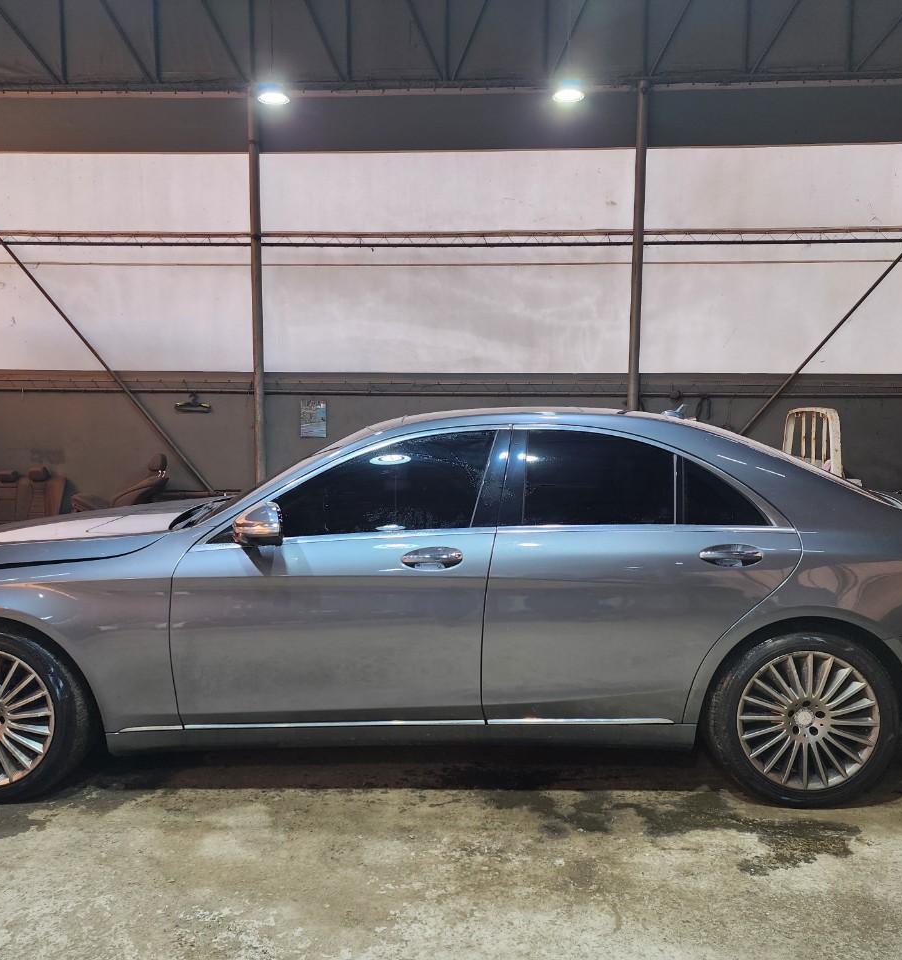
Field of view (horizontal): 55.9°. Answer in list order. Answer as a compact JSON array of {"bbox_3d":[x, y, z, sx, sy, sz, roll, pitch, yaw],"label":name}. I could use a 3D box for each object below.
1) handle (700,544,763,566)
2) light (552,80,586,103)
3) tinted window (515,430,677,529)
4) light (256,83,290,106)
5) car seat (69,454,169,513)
[{"bbox_3d":[1.005,0.271,3.047,0.235,0.078,0.055,0,5,1],"label":"handle"},{"bbox_3d":[1.147,-3.782,8.300,0.320,0.170,0.320,0,5,3],"label":"light"},{"bbox_3d":[0.549,-0.011,3.189,0.580,0.390,0.050,0,-21,1],"label":"tinted window"},{"bbox_3d":[-1.734,-3.760,8.306,0.325,0.170,0.325,1,5,3],"label":"light"},{"bbox_3d":[-3.586,0.210,9.208,1.020,0.940,0.550,0,5,-3],"label":"car seat"}]

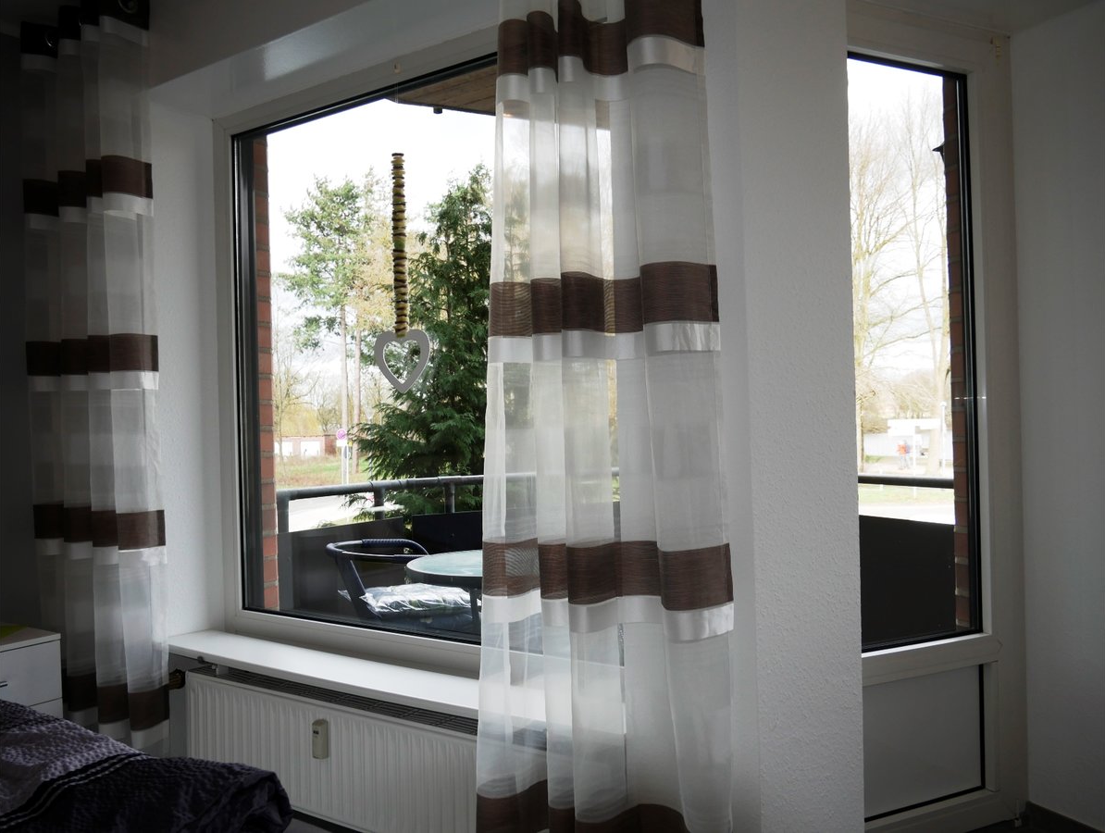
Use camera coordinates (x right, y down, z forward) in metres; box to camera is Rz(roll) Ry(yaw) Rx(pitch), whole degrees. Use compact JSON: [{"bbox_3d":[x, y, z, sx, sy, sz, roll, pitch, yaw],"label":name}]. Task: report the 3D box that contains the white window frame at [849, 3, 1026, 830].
[{"bbox_3d":[0.814,0.035,2.348,0.877,2.052,0.080,-2,0,-26],"label":"white window frame"}]

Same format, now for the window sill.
[{"bbox_3d":[-0.460,0.671,2.479,1.600,0.028,0.205,-2,0,36],"label":"window sill"}]

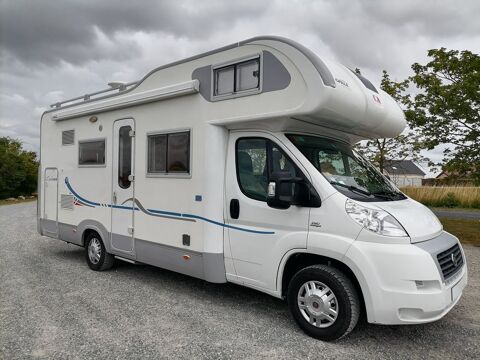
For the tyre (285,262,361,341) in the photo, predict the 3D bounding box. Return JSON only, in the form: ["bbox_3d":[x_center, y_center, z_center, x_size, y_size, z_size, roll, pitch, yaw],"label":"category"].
[{"bbox_3d":[0.761,1.123,3.332,0.680,0.670,0.215,1,0,40],"label":"tyre"}]

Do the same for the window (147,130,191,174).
[{"bbox_3d":[-0.867,-0.309,4.412,0.847,0.571,0.060,1,0,40],"label":"window"}]

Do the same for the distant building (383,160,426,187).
[{"bbox_3d":[34.047,-1.159,76.000,9.000,5.700,7.500,1,0,-16],"label":"distant building"}]

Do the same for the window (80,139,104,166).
[{"bbox_3d":[-2.288,-0.405,5.614,0.856,0.426,0.060,1,0,40],"label":"window"}]

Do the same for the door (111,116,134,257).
[{"bbox_3d":[-1.618,0.078,5.043,0.537,1.798,0.060,1,0,40],"label":"door"}]

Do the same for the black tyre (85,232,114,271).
[{"bbox_3d":[-2.210,1.095,5.751,0.670,0.670,0.215,1,0,40],"label":"black tyre"}]

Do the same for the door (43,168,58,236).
[{"bbox_3d":[-3.408,0.398,6.548,0.547,1.205,0.050,1,0,40],"label":"door"}]

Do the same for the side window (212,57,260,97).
[{"bbox_3d":[-0.032,-1.047,3.715,0.684,0.359,0.060,1,0,40],"label":"side window"}]

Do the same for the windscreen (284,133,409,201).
[{"bbox_3d":[1.255,-0.127,4.099,1.690,1.020,0.180,1,-45,-50],"label":"windscreen"}]

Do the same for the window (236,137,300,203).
[{"bbox_3d":[0.289,-0.108,3.685,0.940,0.670,0.090,1,0,40],"label":"window"}]

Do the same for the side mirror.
[{"bbox_3d":[0.401,0.091,3.313,0.150,0.340,0.340,1,0,40],"label":"side mirror"}]

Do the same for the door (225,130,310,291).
[{"bbox_3d":[0.267,0.292,3.686,1.060,1.630,0.160,1,0,40],"label":"door"}]

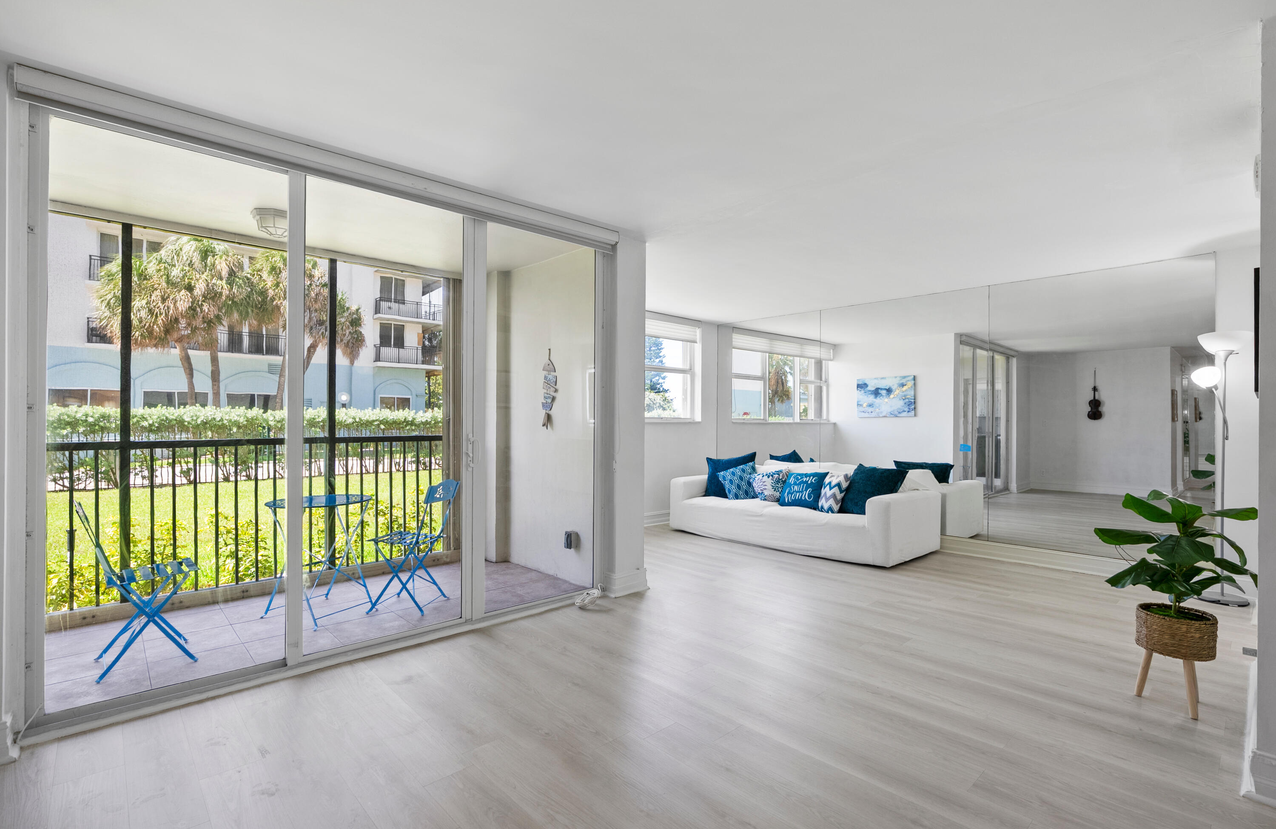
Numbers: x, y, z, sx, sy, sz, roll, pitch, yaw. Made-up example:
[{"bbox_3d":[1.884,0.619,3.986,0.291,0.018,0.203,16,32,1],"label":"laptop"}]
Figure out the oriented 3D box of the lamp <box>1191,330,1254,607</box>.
[{"bbox_3d":[3.996,0.362,3.870,0.330,1.830,0.330,0,0,-42],"label":"lamp"}]

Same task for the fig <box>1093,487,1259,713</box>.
[{"bbox_3d":[2.354,0.803,2.477,0.560,0.930,0.570,0,0,-42],"label":"fig"}]

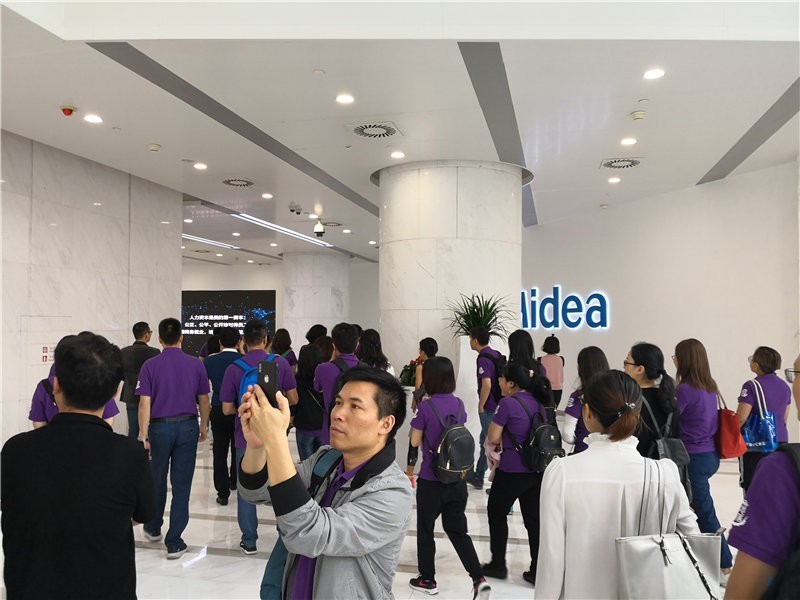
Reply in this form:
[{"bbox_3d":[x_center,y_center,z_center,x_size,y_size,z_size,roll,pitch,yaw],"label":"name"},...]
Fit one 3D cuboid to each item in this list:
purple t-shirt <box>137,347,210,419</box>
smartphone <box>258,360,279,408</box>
[{"bbox_3d":[-1.735,0.640,4.780,0.550,0.580,0.270,1,-2,-14],"label":"purple t-shirt"},{"bbox_3d":[-0.311,0.218,1.482,0.074,0.148,0.010,-2,-3,40],"label":"smartphone"}]

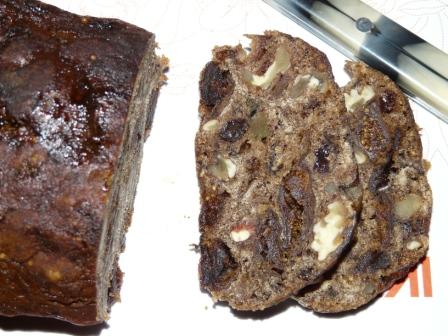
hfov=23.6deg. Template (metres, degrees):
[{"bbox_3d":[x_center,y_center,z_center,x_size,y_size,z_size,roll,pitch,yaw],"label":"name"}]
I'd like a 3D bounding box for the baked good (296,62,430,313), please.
[{"bbox_3d":[0.060,0.009,0.465,0.064,0.011,0.109,5,85,0],"label":"baked good"}]

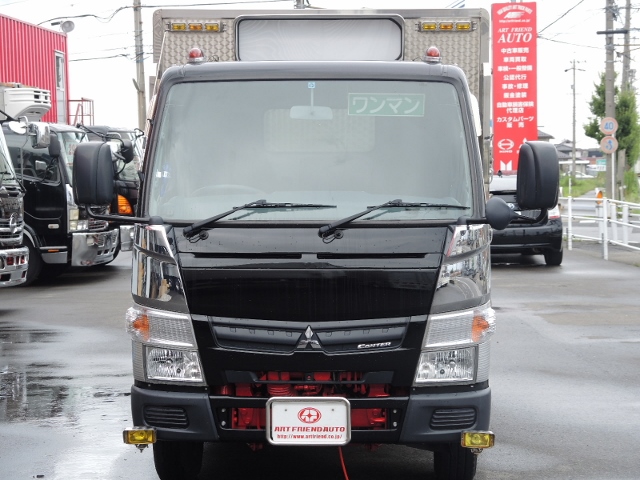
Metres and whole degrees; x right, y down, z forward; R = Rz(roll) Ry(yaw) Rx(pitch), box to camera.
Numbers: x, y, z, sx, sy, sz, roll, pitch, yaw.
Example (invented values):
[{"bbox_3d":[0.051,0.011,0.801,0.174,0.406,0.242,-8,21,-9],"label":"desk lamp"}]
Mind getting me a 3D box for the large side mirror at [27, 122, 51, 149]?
[{"bbox_3d":[-2.826,-1.052,17.200,0.150,0.265,0.190,-1,2,-20],"label":"large side mirror"}]

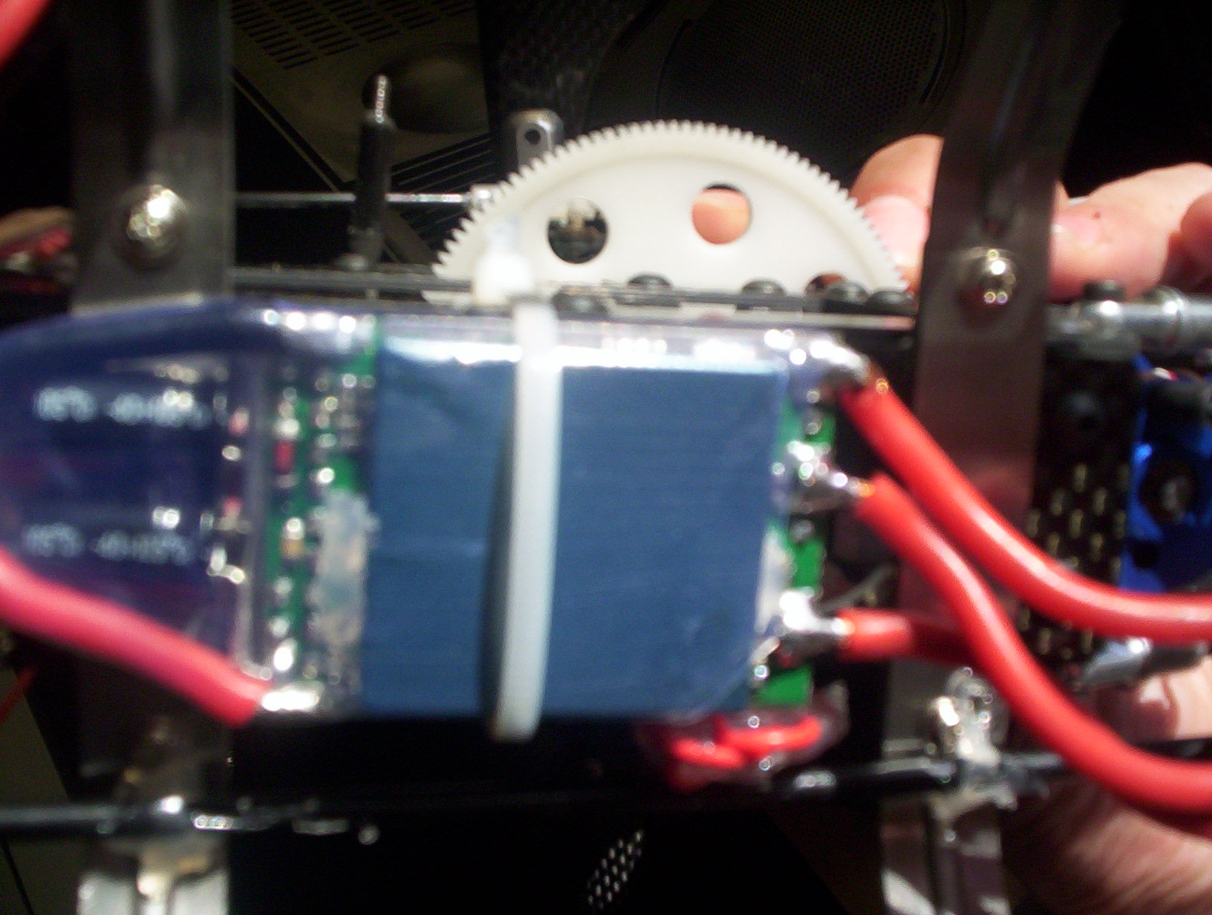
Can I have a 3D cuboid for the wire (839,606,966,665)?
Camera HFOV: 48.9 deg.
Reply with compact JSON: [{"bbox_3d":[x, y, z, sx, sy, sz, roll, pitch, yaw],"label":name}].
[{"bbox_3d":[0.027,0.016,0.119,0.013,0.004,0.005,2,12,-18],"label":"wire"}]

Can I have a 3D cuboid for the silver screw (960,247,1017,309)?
[{"bbox_3d":[0.037,-0.017,0.128,0.006,0.006,0.003,3,12,-11],"label":"silver screw"}]

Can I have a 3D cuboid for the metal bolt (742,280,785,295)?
[{"bbox_3d":[0.019,-0.020,0.159,0.005,0.002,0.005,3,12,-11],"label":"metal bolt"}]

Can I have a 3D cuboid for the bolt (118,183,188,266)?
[{"bbox_3d":[-0.039,-0.020,0.114,0.006,0.006,0.003,3,12,-11],"label":"bolt"}]

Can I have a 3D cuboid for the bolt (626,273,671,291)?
[{"bbox_3d":[0.005,-0.020,0.156,0.005,0.002,0.005,3,12,-11],"label":"bolt"}]

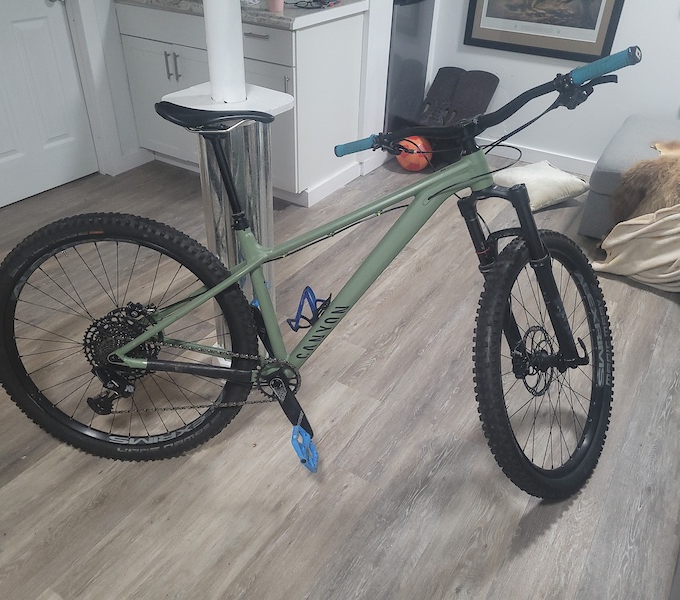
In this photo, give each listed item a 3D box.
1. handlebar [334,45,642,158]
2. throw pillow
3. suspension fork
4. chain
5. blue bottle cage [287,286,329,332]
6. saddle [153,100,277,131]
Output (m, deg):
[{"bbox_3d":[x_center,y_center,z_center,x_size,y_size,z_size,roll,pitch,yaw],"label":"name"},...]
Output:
[{"bbox_3d":[0.303,-0.434,1.439,0.785,0.090,0.110,-6,21,45],"label":"handlebar"},{"bbox_3d":[1.148,-0.674,3.452,0.440,0.130,0.440,-13,36,-21],"label":"throw pillow"},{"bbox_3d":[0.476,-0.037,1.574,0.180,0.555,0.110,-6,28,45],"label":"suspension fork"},{"bbox_3d":[-0.378,0.218,1.624,0.515,0.215,0.035,2,22,0],"label":"chain"},{"bbox_3d":[-0.083,0.026,1.592,0.080,0.145,0.075,35,18,-12],"label":"blue bottle cage"},{"bbox_3d":[-0.294,-0.432,1.416,0.277,0.070,0.145,4,22,0],"label":"saddle"}]

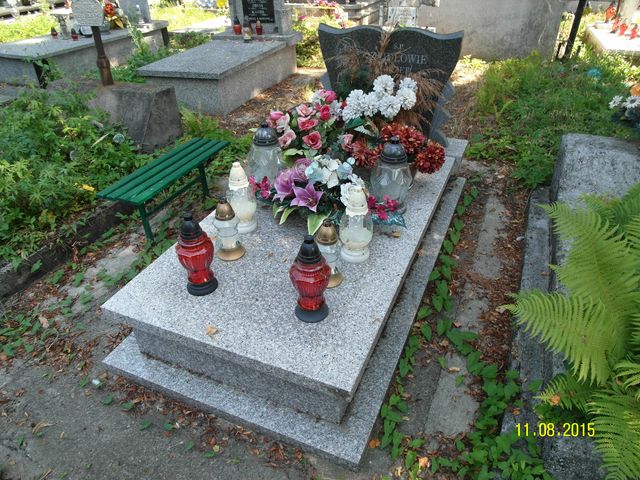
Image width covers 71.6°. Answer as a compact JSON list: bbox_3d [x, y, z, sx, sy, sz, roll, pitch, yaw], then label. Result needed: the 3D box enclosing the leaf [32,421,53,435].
[{"bbox_3d":[-0.950,0.643,1.527,0.067,0.012,0.033,-21,39,-24],"label":"leaf"}]

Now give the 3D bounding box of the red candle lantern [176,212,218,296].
[{"bbox_3d":[-0.439,0.041,1.558,0.136,0.311,0.136,12,37,21],"label":"red candle lantern"}]

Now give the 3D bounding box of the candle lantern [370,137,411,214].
[{"bbox_3d":[0.319,-0.300,1.981,0.188,0.336,0.188,12,37,21],"label":"candle lantern"}]

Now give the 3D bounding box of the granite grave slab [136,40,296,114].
[{"bbox_3d":[-1.045,-1.875,4.937,0.950,0.369,1.594,12,37,21],"label":"granite grave slab"}]

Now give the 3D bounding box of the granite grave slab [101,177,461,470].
[{"bbox_3d":[0.040,-0.056,2.239,1.079,0.255,2.054,12,38,21],"label":"granite grave slab"}]

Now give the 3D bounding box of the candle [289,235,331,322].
[{"bbox_3d":[-0.033,0.119,1.412,0.136,0.316,0.136,-2,34,1],"label":"candle"}]

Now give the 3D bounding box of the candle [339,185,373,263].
[{"bbox_3d":[0.135,-0.066,1.668,0.129,0.319,0.129,-2,34,1],"label":"candle"}]

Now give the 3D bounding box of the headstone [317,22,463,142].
[{"bbox_3d":[0.392,-0.902,2.611,0.796,0.633,0.113,12,37,20],"label":"headstone"}]

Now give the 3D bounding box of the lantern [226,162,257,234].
[{"bbox_3d":[-0.348,-0.189,1.958,0.117,0.323,0.117,-2,35,2],"label":"lantern"}]

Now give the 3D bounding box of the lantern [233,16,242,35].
[{"bbox_3d":[-1.001,-2.596,5.373,0.097,0.198,0.097,12,37,21],"label":"lantern"}]

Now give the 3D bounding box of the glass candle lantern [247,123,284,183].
[{"bbox_3d":[-0.278,-0.428,2.281,0.186,0.342,0.186,-2,35,2],"label":"glass candle lantern"}]

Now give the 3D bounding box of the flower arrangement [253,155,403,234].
[{"bbox_3d":[0.003,-0.236,2.045,0.693,0.267,0.366,12,38,21],"label":"flower arrangement"}]

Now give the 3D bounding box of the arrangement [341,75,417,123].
[{"bbox_3d":[0.291,-0.722,2.277,0.416,0.208,0.238,12,38,21],"label":"arrangement"}]

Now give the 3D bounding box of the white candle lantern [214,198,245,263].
[{"bbox_3d":[-0.376,-0.049,1.814,0.117,0.259,0.117,12,38,21],"label":"white candle lantern"}]

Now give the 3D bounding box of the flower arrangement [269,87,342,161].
[{"bbox_3d":[-0.052,-0.503,2.212,0.338,0.400,0.306,12,37,21],"label":"flower arrangement"}]

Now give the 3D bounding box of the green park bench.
[{"bbox_3d":[-0.912,-0.343,2.803,0.280,0.269,0.895,12,37,21],"label":"green park bench"}]

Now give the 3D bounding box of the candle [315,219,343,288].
[{"bbox_3d":[0.035,0.051,1.632,0.111,0.263,0.111,-2,35,2],"label":"candle"}]

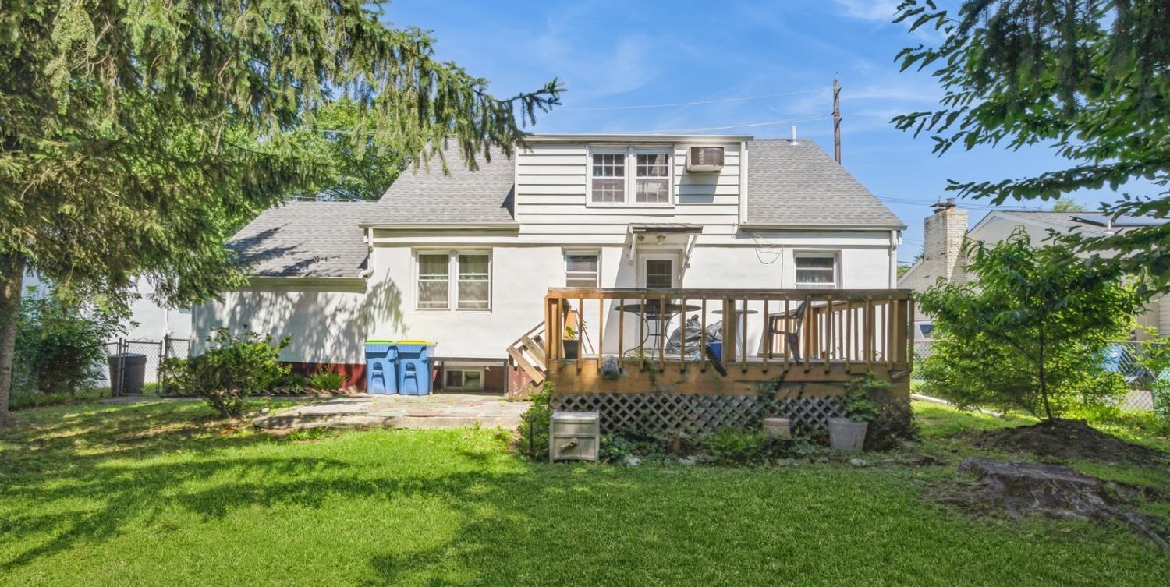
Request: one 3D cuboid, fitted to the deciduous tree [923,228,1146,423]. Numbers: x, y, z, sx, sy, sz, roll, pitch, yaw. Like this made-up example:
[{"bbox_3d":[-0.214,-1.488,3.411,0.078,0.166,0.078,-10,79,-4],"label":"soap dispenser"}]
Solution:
[{"bbox_3d":[6.150,0.430,7.300,2.650,2.650,2.500,0,-3,0],"label":"deciduous tree"}]

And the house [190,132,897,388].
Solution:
[{"bbox_3d":[-0.700,-1.000,14.400,14.100,6.600,8.300,0,-3,0],"label":"house"}]

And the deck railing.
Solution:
[{"bbox_3d":[1.680,0.560,8.200,4.300,1.000,4.300,0,-3,0],"label":"deck railing"}]

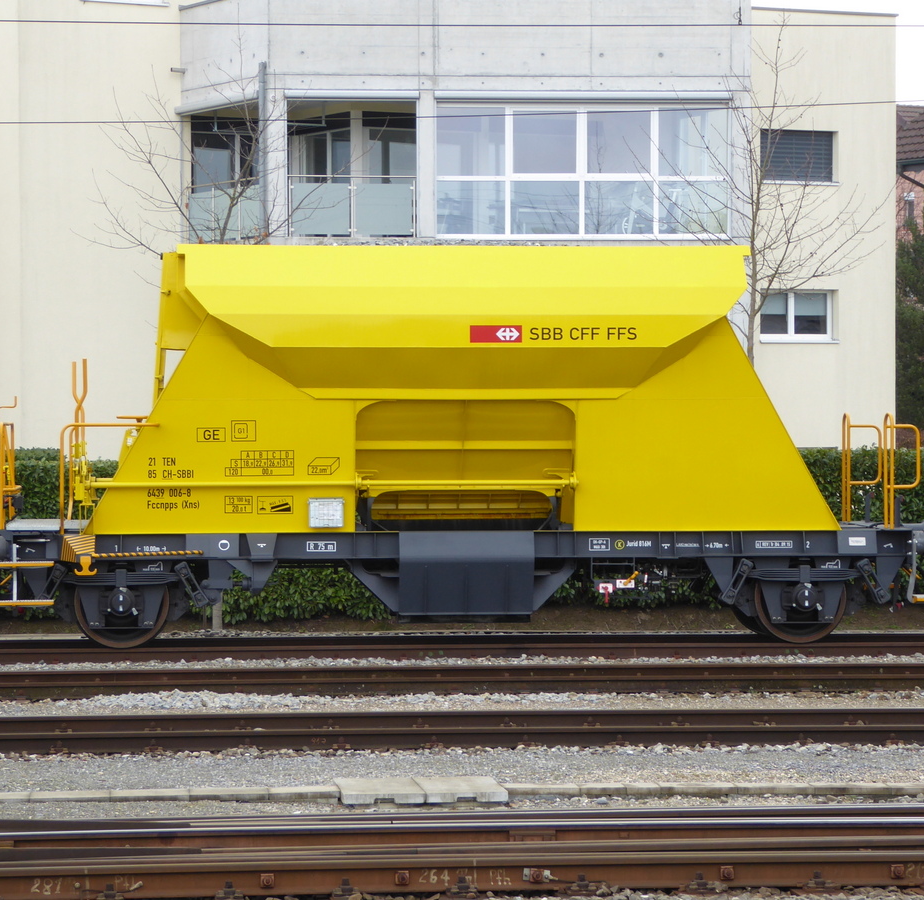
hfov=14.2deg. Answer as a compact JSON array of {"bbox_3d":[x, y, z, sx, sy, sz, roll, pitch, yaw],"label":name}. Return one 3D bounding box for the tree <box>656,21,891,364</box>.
[{"bbox_3d":[3.484,-1.519,43.300,3.000,7.110,2.900,0,1,-5],"label":"tree"}]

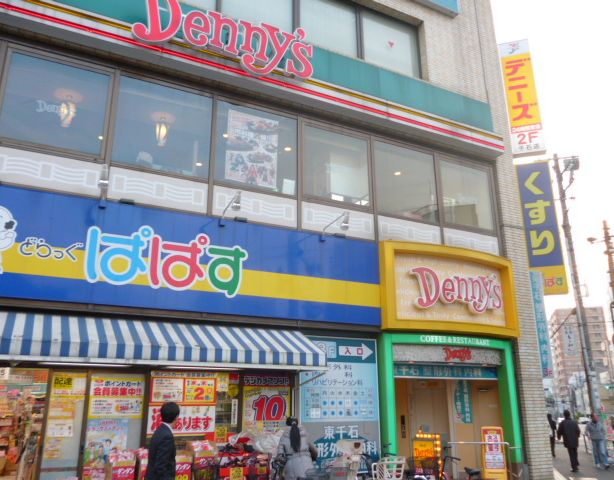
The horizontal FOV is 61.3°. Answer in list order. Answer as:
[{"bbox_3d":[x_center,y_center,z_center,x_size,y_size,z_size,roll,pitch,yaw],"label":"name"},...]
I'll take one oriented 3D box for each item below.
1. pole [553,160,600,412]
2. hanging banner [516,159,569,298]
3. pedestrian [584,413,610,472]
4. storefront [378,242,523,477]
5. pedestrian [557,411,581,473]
[{"bbox_3d":[10.378,2.077,20.034,0.420,11.818,0.420,-9,-20,26],"label":"pole"},{"bbox_3d":[6.077,-0.305,13.434,0.870,3.580,0.250,-6,-18,17],"label":"hanging banner"},{"bbox_3d":[9.424,6.556,16.921,0.580,1.700,0.420,-7,-19,22],"label":"pedestrian"},{"bbox_3d":[2.907,2.523,10.534,3.650,4.700,0.900,8,-19,-25],"label":"storefront"},{"bbox_3d":[7.921,6.014,15.515,0.600,1.720,0.420,-10,-20,30],"label":"pedestrian"}]

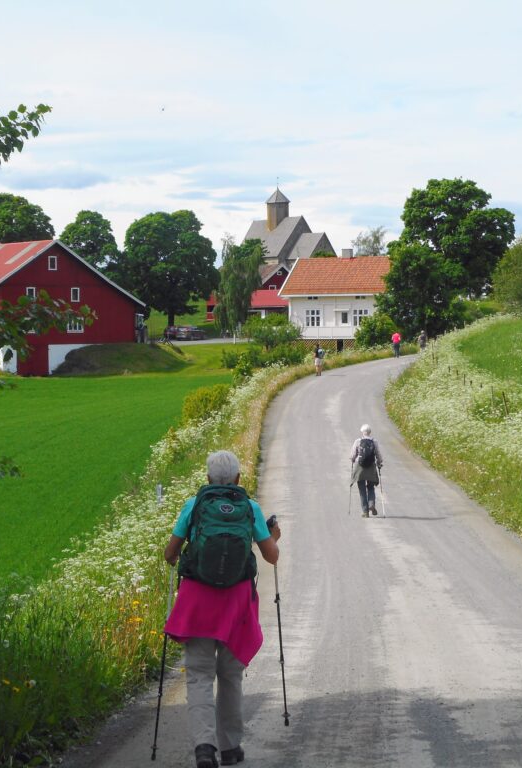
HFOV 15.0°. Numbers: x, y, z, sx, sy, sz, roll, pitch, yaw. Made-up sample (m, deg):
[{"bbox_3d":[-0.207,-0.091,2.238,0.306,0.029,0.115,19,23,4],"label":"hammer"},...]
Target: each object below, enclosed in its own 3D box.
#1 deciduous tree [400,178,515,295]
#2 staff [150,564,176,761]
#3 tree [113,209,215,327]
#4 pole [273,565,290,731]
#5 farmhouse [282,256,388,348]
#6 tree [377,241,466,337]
[{"bbox_3d":[17.052,-11.238,172.000,10.000,13.190,10.000,0,1,0],"label":"deciduous tree"},{"bbox_3d":[-0.500,1.355,10.500,0.060,1.260,0.060,6,-9,0],"label":"staff"},{"bbox_3d":[-11.685,-13.441,240.000,12.300,15.140,12.300,0,1,0],"label":"tree"},{"bbox_3d":[0.110,1.305,10.850,0.060,1.210,0.060,-4,9,0],"label":"pole"},{"bbox_3d":[7.450,-6.550,166.000,9.700,7.900,8.100,0,1,23],"label":"farmhouse"},{"bbox_3d":[12.228,-7.123,151.000,6.600,7.620,6.600,0,1,0],"label":"tree"}]

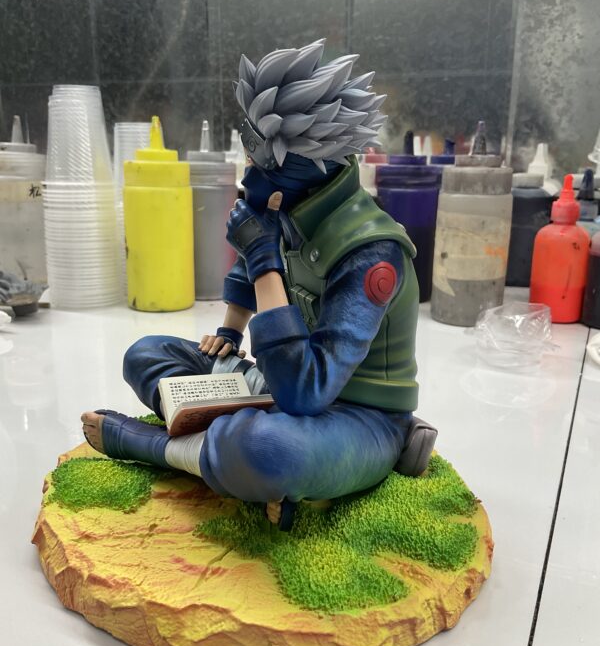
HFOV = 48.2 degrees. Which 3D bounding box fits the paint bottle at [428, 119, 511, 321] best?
[{"bbox_3d":[0.176,-0.102,0.683,0.074,0.199,0.074,4,14,14],"label":"paint bottle"}]

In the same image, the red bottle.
[{"bbox_3d":[0.275,-0.079,0.700,0.054,0.148,0.054,6,15,21],"label":"red bottle"}]

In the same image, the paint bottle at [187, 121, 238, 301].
[{"bbox_3d":[-0.107,-0.133,0.792,0.072,0.202,0.072,-1,14,-7],"label":"paint bottle"}]

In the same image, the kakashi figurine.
[{"bbox_3d":[-0.018,-0.021,0.292,0.154,0.186,0.123,-3,14,-15],"label":"kakashi figurine"}]

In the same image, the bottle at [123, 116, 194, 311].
[{"bbox_3d":[-0.157,-0.121,0.736,0.075,0.204,0.075,-2,14,-12],"label":"bottle"}]

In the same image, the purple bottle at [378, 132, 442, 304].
[{"bbox_3d":[0.127,-0.126,0.790,0.071,0.193,0.071,3,14,9],"label":"purple bottle"}]

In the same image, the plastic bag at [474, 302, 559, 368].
[{"bbox_3d":[0.180,0.009,0.562,0.070,0.041,0.068,1,14,0],"label":"plastic bag"}]

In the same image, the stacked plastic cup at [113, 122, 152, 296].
[{"bbox_3d":[-0.192,-0.137,0.808,0.074,0.201,0.074,-3,14,-13],"label":"stacked plastic cup"}]

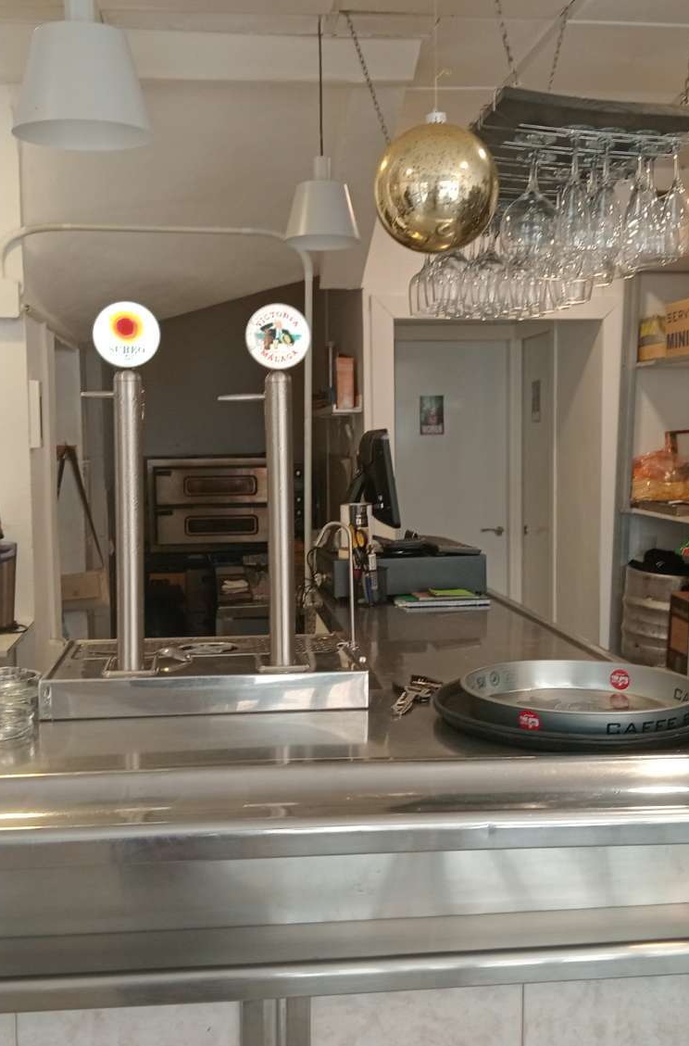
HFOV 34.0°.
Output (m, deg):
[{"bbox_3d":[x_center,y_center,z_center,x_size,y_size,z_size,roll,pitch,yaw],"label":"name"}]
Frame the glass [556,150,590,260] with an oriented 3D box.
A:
[{"bbox_3d":[0.383,-0.547,1.876,0.061,0.206,0.061,2,5,-7],"label":"glass"}]

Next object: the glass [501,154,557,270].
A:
[{"bbox_3d":[0.332,-0.565,1.986,0.101,0.215,0.101,2,5,-7],"label":"glass"}]

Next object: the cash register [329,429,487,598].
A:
[{"bbox_3d":[0.140,-0.043,3.141,0.415,0.430,0.410,-1,5,-10],"label":"cash register"}]

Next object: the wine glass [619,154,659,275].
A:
[{"bbox_3d":[0.496,-0.543,1.889,0.065,0.211,0.065,2,5,-7],"label":"wine glass"}]

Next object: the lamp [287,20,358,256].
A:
[{"bbox_3d":[-0.060,-1.012,2.916,0.200,0.578,0.200,-1,5,-5],"label":"lamp"}]

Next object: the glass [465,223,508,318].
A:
[{"bbox_3d":[0.344,-0.605,2.674,0.092,0.221,0.092,2,5,-7],"label":"glass"}]

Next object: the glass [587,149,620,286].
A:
[{"bbox_3d":[0.438,-0.542,1.882,0.061,0.212,0.061,2,5,-7],"label":"glass"}]

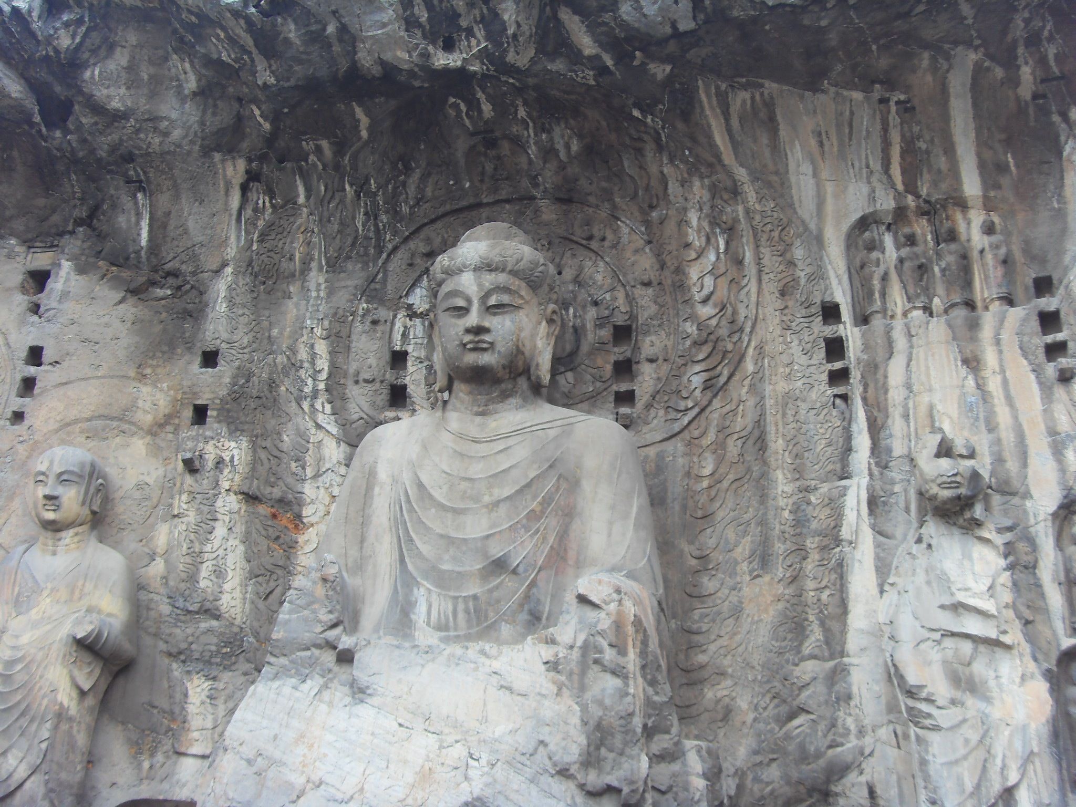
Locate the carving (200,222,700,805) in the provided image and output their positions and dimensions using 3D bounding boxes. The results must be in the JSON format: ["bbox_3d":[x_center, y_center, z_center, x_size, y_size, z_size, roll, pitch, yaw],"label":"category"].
[{"bbox_3d":[-1.300,1.943,25.711,9.200,15.200,6.600,-5,-22,14],"label":"carving"}]

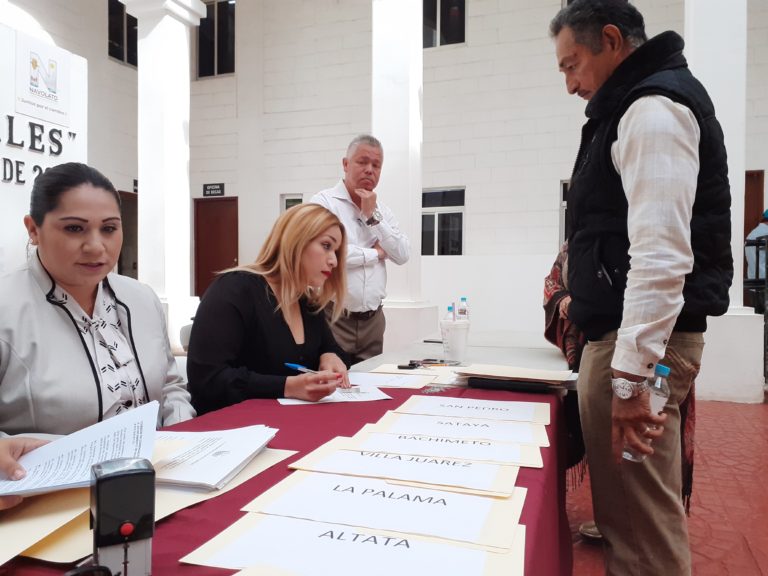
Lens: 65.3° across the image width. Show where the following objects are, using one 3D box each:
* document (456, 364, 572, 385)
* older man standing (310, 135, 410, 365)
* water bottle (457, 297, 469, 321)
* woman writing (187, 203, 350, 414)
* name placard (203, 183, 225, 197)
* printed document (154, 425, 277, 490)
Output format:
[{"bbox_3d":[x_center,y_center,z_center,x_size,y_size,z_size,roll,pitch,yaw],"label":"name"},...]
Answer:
[{"bbox_3d":[0.380,0.254,1.745,0.300,0.016,0.220,1,1,27],"label":"document"},{"bbox_3d":[-0.112,0.170,2.680,0.480,1.700,0.360,0,1,-13],"label":"older man standing"},{"bbox_3d":[0.411,0.160,3.100,0.063,0.205,0.063,0,1,0],"label":"water bottle"},{"bbox_3d":[-0.285,0.412,1.560,0.640,1.250,0.480,1,1,34],"label":"woman writing"},{"bbox_3d":[-2.726,-1.569,9.600,0.385,0.195,0.020,0,1,18],"label":"name placard"},{"bbox_3d":[-0.350,0.270,0.985,0.280,0.035,0.220,0,1,13],"label":"printed document"}]

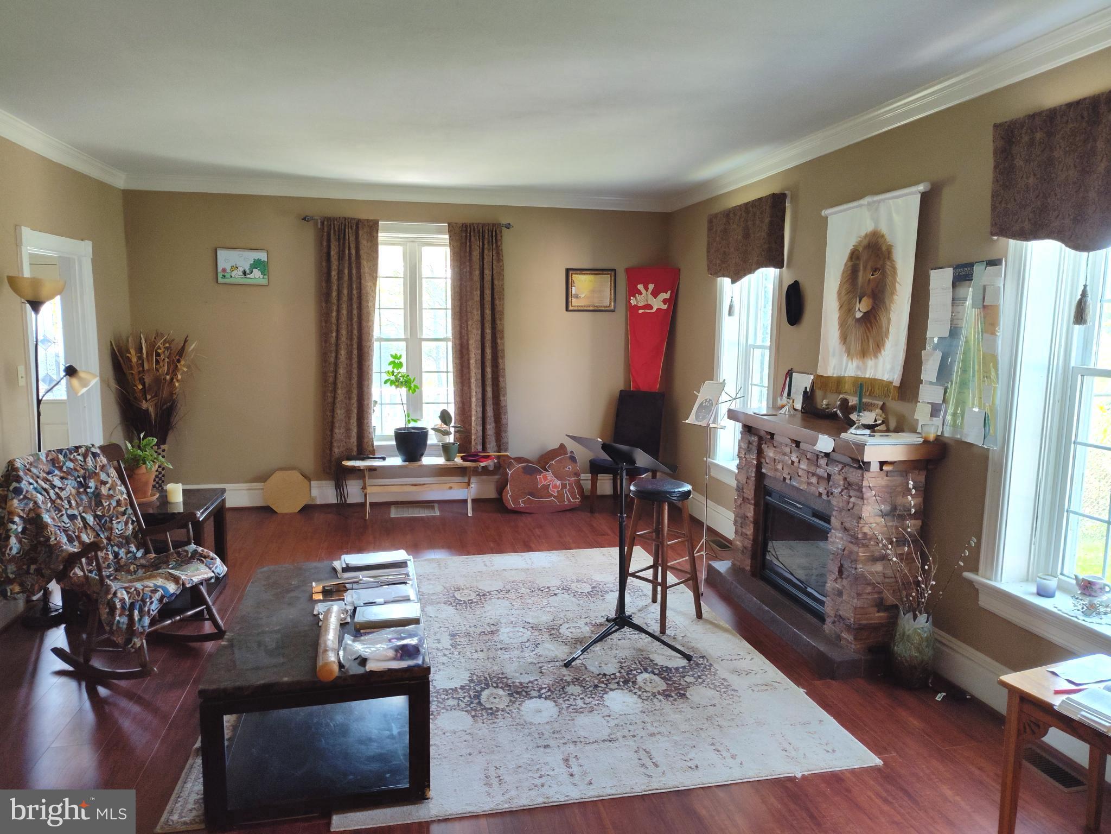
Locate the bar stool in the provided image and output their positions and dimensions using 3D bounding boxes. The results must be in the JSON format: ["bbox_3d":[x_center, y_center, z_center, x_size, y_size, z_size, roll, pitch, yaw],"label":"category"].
[{"bbox_3d":[0.577,0.750,4.104,0.360,0.735,0.360,-1,8,-12],"label":"bar stool"}]

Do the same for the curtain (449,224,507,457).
[{"bbox_3d":[-0.668,-0.603,6.480,0.535,2.140,0.110,-1,8,-12],"label":"curtain"}]

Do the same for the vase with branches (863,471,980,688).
[{"bbox_3d":[1.599,0.750,3.326,0.400,0.980,0.340,-1,8,-12],"label":"vase with branches"}]

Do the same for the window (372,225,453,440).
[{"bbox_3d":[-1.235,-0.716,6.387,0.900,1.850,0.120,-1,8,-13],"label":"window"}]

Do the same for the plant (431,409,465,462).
[{"bbox_3d":[-0.896,0.148,6.177,0.290,0.430,0.250,-1,8,-13],"label":"plant"}]

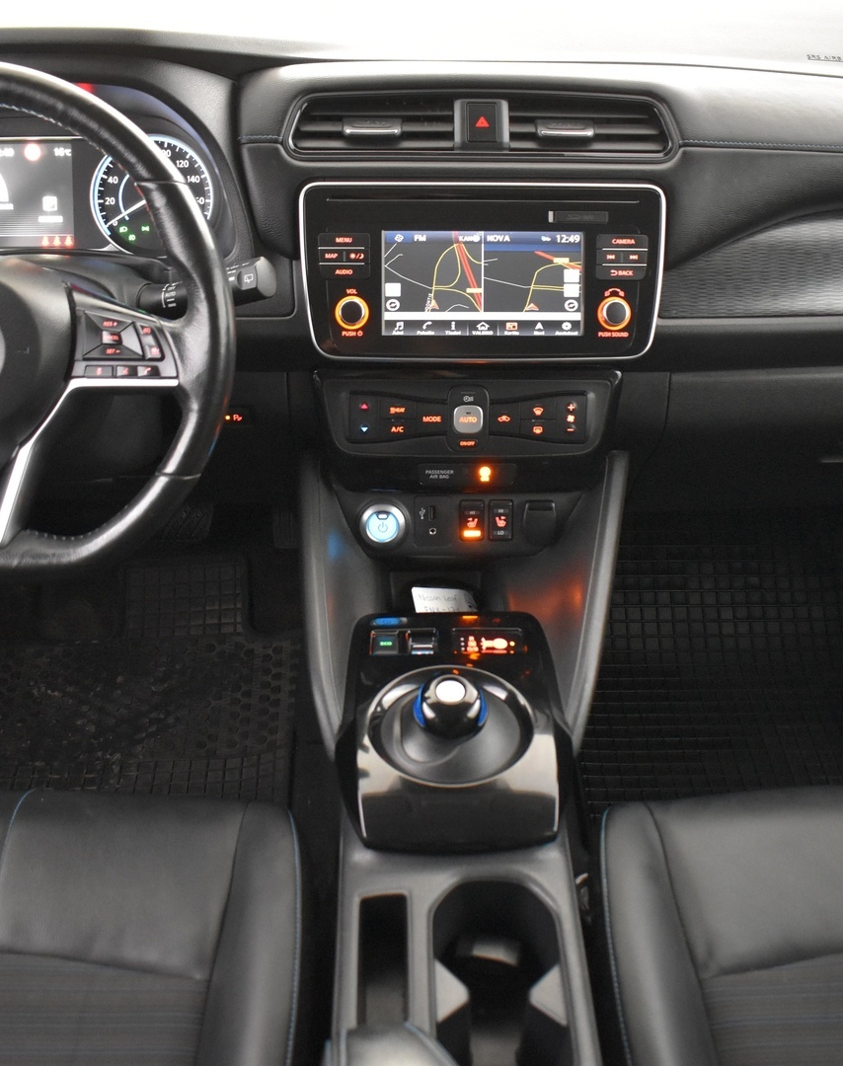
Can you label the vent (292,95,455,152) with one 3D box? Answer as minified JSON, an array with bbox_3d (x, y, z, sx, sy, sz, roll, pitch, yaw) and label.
[{"bbox_3d":[-0.043,-0.362,1.070,0.144,0.049,0.040,0,10,-2],"label":"vent"}]

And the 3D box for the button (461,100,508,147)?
[{"bbox_3d":[0.054,-0.359,1.055,0.039,0.041,0.020,0,10,-2],"label":"button"}]

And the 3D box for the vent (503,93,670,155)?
[{"bbox_3d":[0.145,-0.362,1.075,0.144,0.050,0.040,0,10,-2],"label":"vent"}]

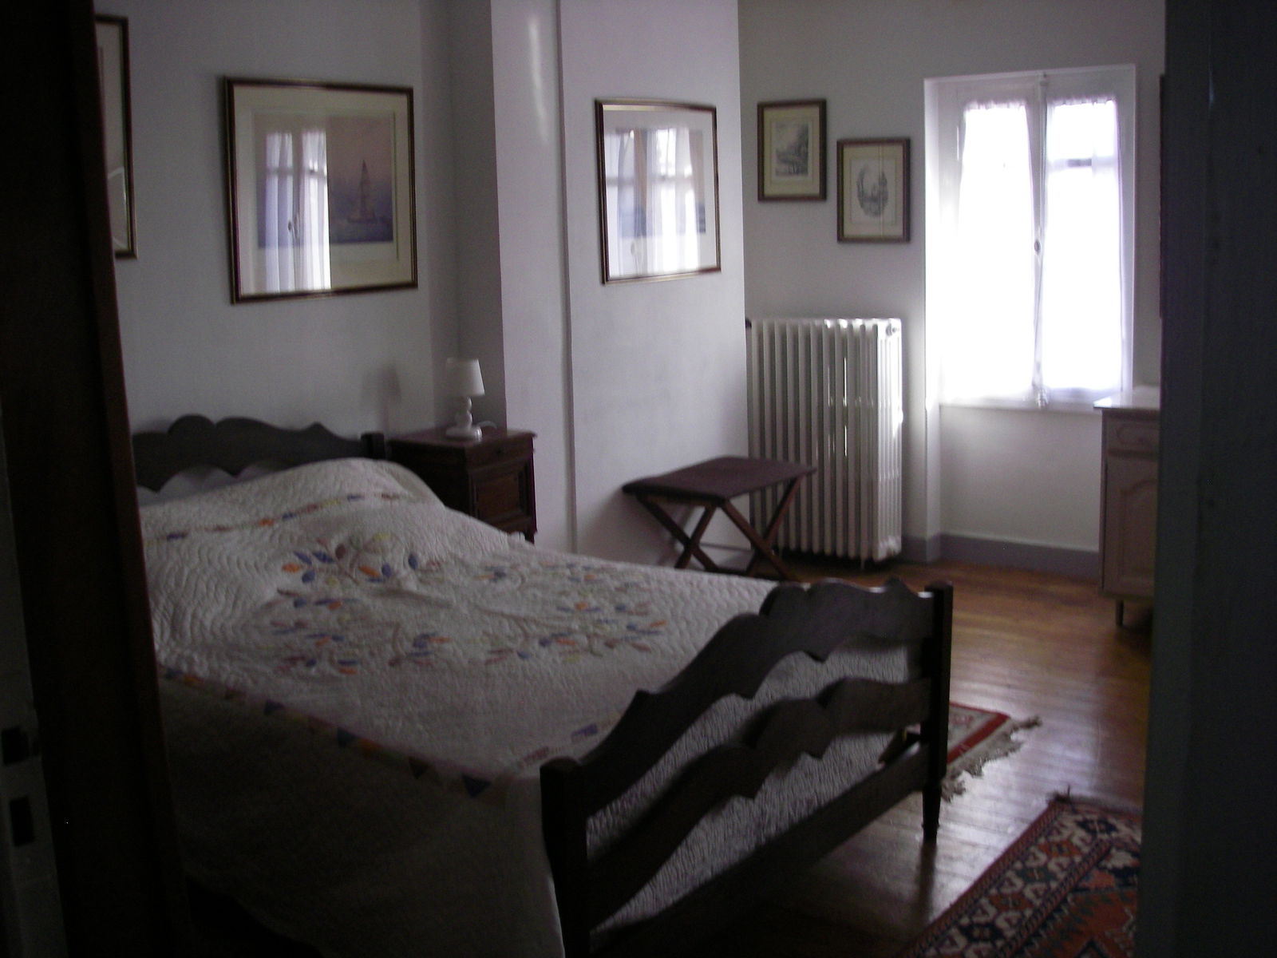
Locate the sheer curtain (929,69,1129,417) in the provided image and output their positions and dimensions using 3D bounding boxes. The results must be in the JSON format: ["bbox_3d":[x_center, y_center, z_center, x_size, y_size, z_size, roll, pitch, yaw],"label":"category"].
[{"bbox_3d":[1.593,-0.950,5.733,0.836,1.261,0.053,7,14,39],"label":"sheer curtain"}]

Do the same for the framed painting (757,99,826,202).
[{"bbox_3d":[0.671,-1.466,6.258,0.361,0.439,0.030,7,14,39],"label":"framed painting"}]

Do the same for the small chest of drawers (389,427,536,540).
[{"bbox_3d":[-0.579,0.259,4.784,0.357,0.813,0.342,7,14,39],"label":"small chest of drawers"}]

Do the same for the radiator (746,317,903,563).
[{"bbox_3d":[0.819,-0.178,6.191,0.669,1.087,0.198,7,14,39],"label":"radiator"}]

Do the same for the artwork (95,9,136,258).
[{"bbox_3d":[-1.627,-0.866,3.559,0.027,0.648,0.682,7,14,39],"label":"artwork"}]

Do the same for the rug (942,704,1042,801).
[{"bbox_3d":[0.494,0.719,4.321,1.322,0.012,0.714,7,14,39],"label":"rug"}]

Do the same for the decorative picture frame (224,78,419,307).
[{"bbox_3d":[-0.973,-0.903,4.376,0.027,0.647,0.713,7,14,39],"label":"decorative picture frame"}]

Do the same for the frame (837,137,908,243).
[{"bbox_3d":[0.996,-1.240,6.024,0.352,0.434,0.030,7,14,39],"label":"frame"}]

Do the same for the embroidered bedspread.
[{"bbox_3d":[-0.462,0.421,3.404,1.892,0.745,1.452,7,14,39],"label":"embroidered bedspread"}]

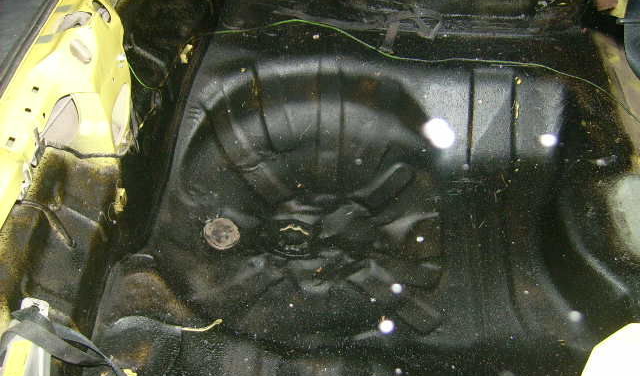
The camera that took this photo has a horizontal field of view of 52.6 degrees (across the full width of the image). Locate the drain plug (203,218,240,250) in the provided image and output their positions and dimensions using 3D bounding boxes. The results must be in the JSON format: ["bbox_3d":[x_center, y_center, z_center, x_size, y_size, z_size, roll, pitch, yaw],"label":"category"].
[{"bbox_3d":[-0.151,0.072,1.000,0.056,0.012,0.056,2,53,-3],"label":"drain plug"}]

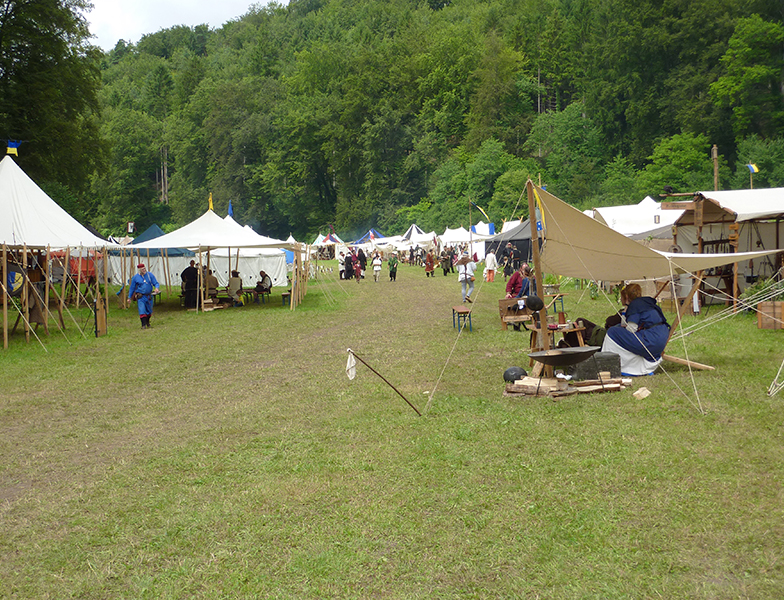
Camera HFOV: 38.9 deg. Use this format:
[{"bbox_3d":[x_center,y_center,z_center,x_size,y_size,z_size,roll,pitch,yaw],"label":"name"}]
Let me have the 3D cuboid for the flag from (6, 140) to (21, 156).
[{"bbox_3d":[-11.095,-4.439,32.500,0.380,0.470,0.120,-2,3,-17],"label":"flag"}]

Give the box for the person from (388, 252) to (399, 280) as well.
[{"bbox_3d":[0.088,-1.945,65.000,0.600,1.720,0.420,-1,3,-1],"label":"person"}]

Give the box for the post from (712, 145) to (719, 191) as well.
[{"bbox_3d":[13.152,-3.361,45.131,0.220,5.900,0.220,-1,3,0],"label":"post"}]

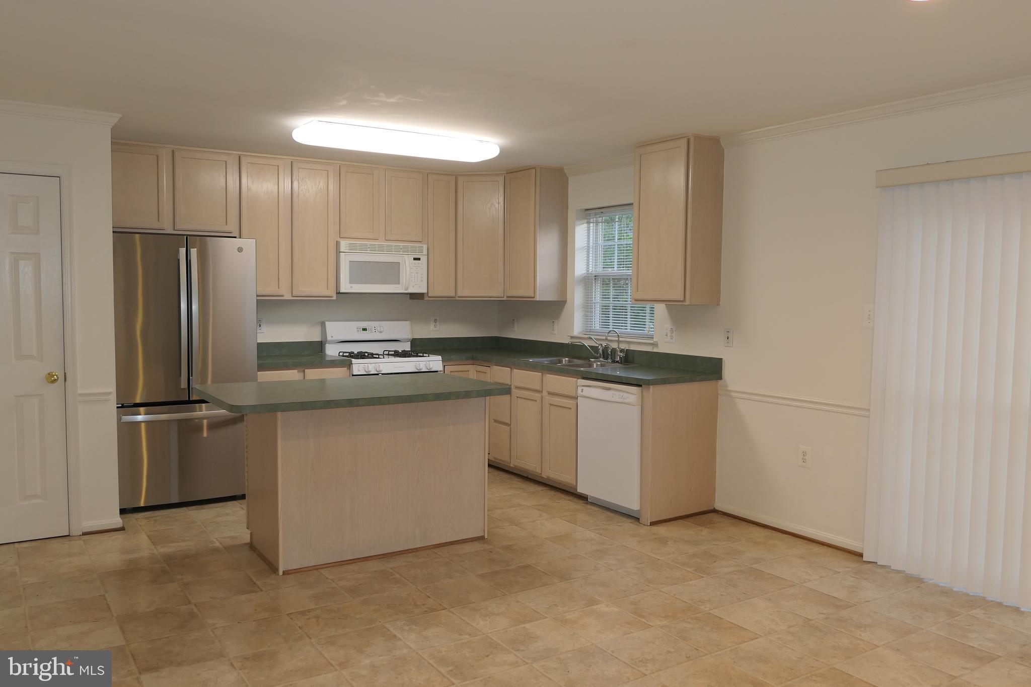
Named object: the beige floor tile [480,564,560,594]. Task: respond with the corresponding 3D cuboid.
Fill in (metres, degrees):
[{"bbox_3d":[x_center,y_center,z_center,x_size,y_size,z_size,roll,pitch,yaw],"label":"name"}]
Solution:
[{"bbox_3d":[0.019,1.180,4.011,0.320,0.010,0.320,-2,4,-33],"label":"beige floor tile"}]

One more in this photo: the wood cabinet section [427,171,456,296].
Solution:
[{"bbox_3d":[-0.702,-0.903,6.872,0.292,1.042,0.322,-2,4,-33],"label":"wood cabinet section"}]

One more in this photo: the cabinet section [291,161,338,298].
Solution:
[{"bbox_3d":[-1.623,-0.874,6.270,0.360,1.042,0.322,-2,4,-33],"label":"cabinet section"}]

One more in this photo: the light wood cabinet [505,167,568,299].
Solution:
[{"bbox_3d":[0.172,-0.887,6.626,0.320,1.059,0.455,-2,4,-34],"label":"light wood cabinet"}]

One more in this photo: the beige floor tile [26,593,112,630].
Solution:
[{"bbox_3d":[-1.962,1.188,3.528,0.320,0.010,0.320,-2,4,-33],"label":"beige floor tile"}]

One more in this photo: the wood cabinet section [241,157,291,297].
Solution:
[{"bbox_3d":[-1.932,-0.864,6.068,0.365,1.042,0.322,-2,4,-33],"label":"wood cabinet section"}]

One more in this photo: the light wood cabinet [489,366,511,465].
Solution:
[{"bbox_3d":[0.126,0.540,6.361,0.580,0.735,0.300,-2,4,-33],"label":"light wood cabinet"}]

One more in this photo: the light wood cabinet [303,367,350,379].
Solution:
[{"bbox_3d":[-1.587,0.587,6.230,0.375,0.875,0.610,-2,4,-33],"label":"light wood cabinet"}]

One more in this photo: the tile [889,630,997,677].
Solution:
[{"bbox_3d":[1.677,1.225,3.149,0.308,0.010,0.308,-2,4,-33],"label":"tile"}]

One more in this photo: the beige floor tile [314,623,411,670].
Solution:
[{"bbox_3d":[-0.604,1.201,3.175,0.308,0.010,0.308,-2,4,-33],"label":"beige floor tile"}]

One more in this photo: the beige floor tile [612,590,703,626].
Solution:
[{"bbox_3d":[0.639,1.207,3.656,0.317,0.010,0.314,-2,4,-33],"label":"beige floor tile"}]

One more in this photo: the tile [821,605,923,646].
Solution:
[{"bbox_3d":[1.541,1.229,3.487,0.320,0.010,0.320,-2,4,-33],"label":"tile"}]

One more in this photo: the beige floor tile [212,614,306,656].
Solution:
[{"bbox_3d":[-1.042,1.191,3.267,0.308,0.010,0.308,-2,4,-33],"label":"beige floor tile"}]

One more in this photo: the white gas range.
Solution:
[{"bbox_3d":[-1.055,0.418,6.562,0.762,1.173,0.680,-1,4,-33],"label":"white gas range"}]

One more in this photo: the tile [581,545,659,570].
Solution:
[{"bbox_3d":[0.557,1.156,4.316,0.305,0.010,0.305,-1,4,-33],"label":"tile"}]

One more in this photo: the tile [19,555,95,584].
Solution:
[{"bbox_3d":[-2.305,1.135,4.029,0.305,0.010,0.305,-1,4,-33],"label":"tile"}]

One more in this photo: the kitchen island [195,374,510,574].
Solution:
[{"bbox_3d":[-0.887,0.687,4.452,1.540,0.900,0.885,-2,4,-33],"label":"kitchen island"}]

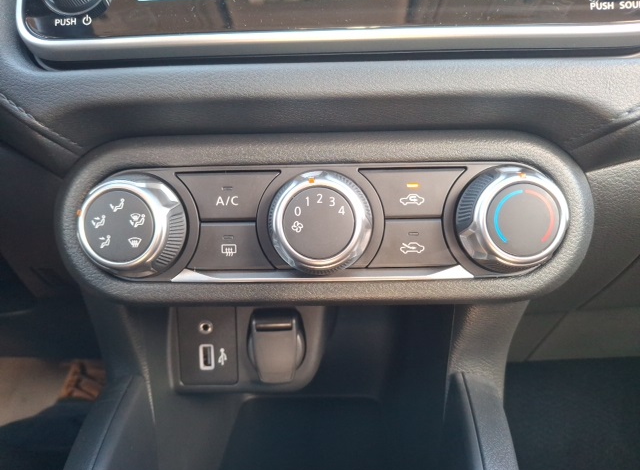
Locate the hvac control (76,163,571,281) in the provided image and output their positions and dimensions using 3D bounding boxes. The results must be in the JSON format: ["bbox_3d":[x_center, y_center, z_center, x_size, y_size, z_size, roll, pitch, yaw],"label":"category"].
[{"bbox_3d":[0.002,-0.007,0.244,0.258,0.064,0.030,-1,1,0],"label":"hvac control"}]

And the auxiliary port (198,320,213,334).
[{"bbox_3d":[-0.070,0.056,0.282,0.009,0.009,0.005,-1,9,0],"label":"auxiliary port"}]

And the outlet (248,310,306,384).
[{"bbox_3d":[-0.025,0.067,0.276,0.035,0.045,0.020,-1,9,0],"label":"outlet"}]

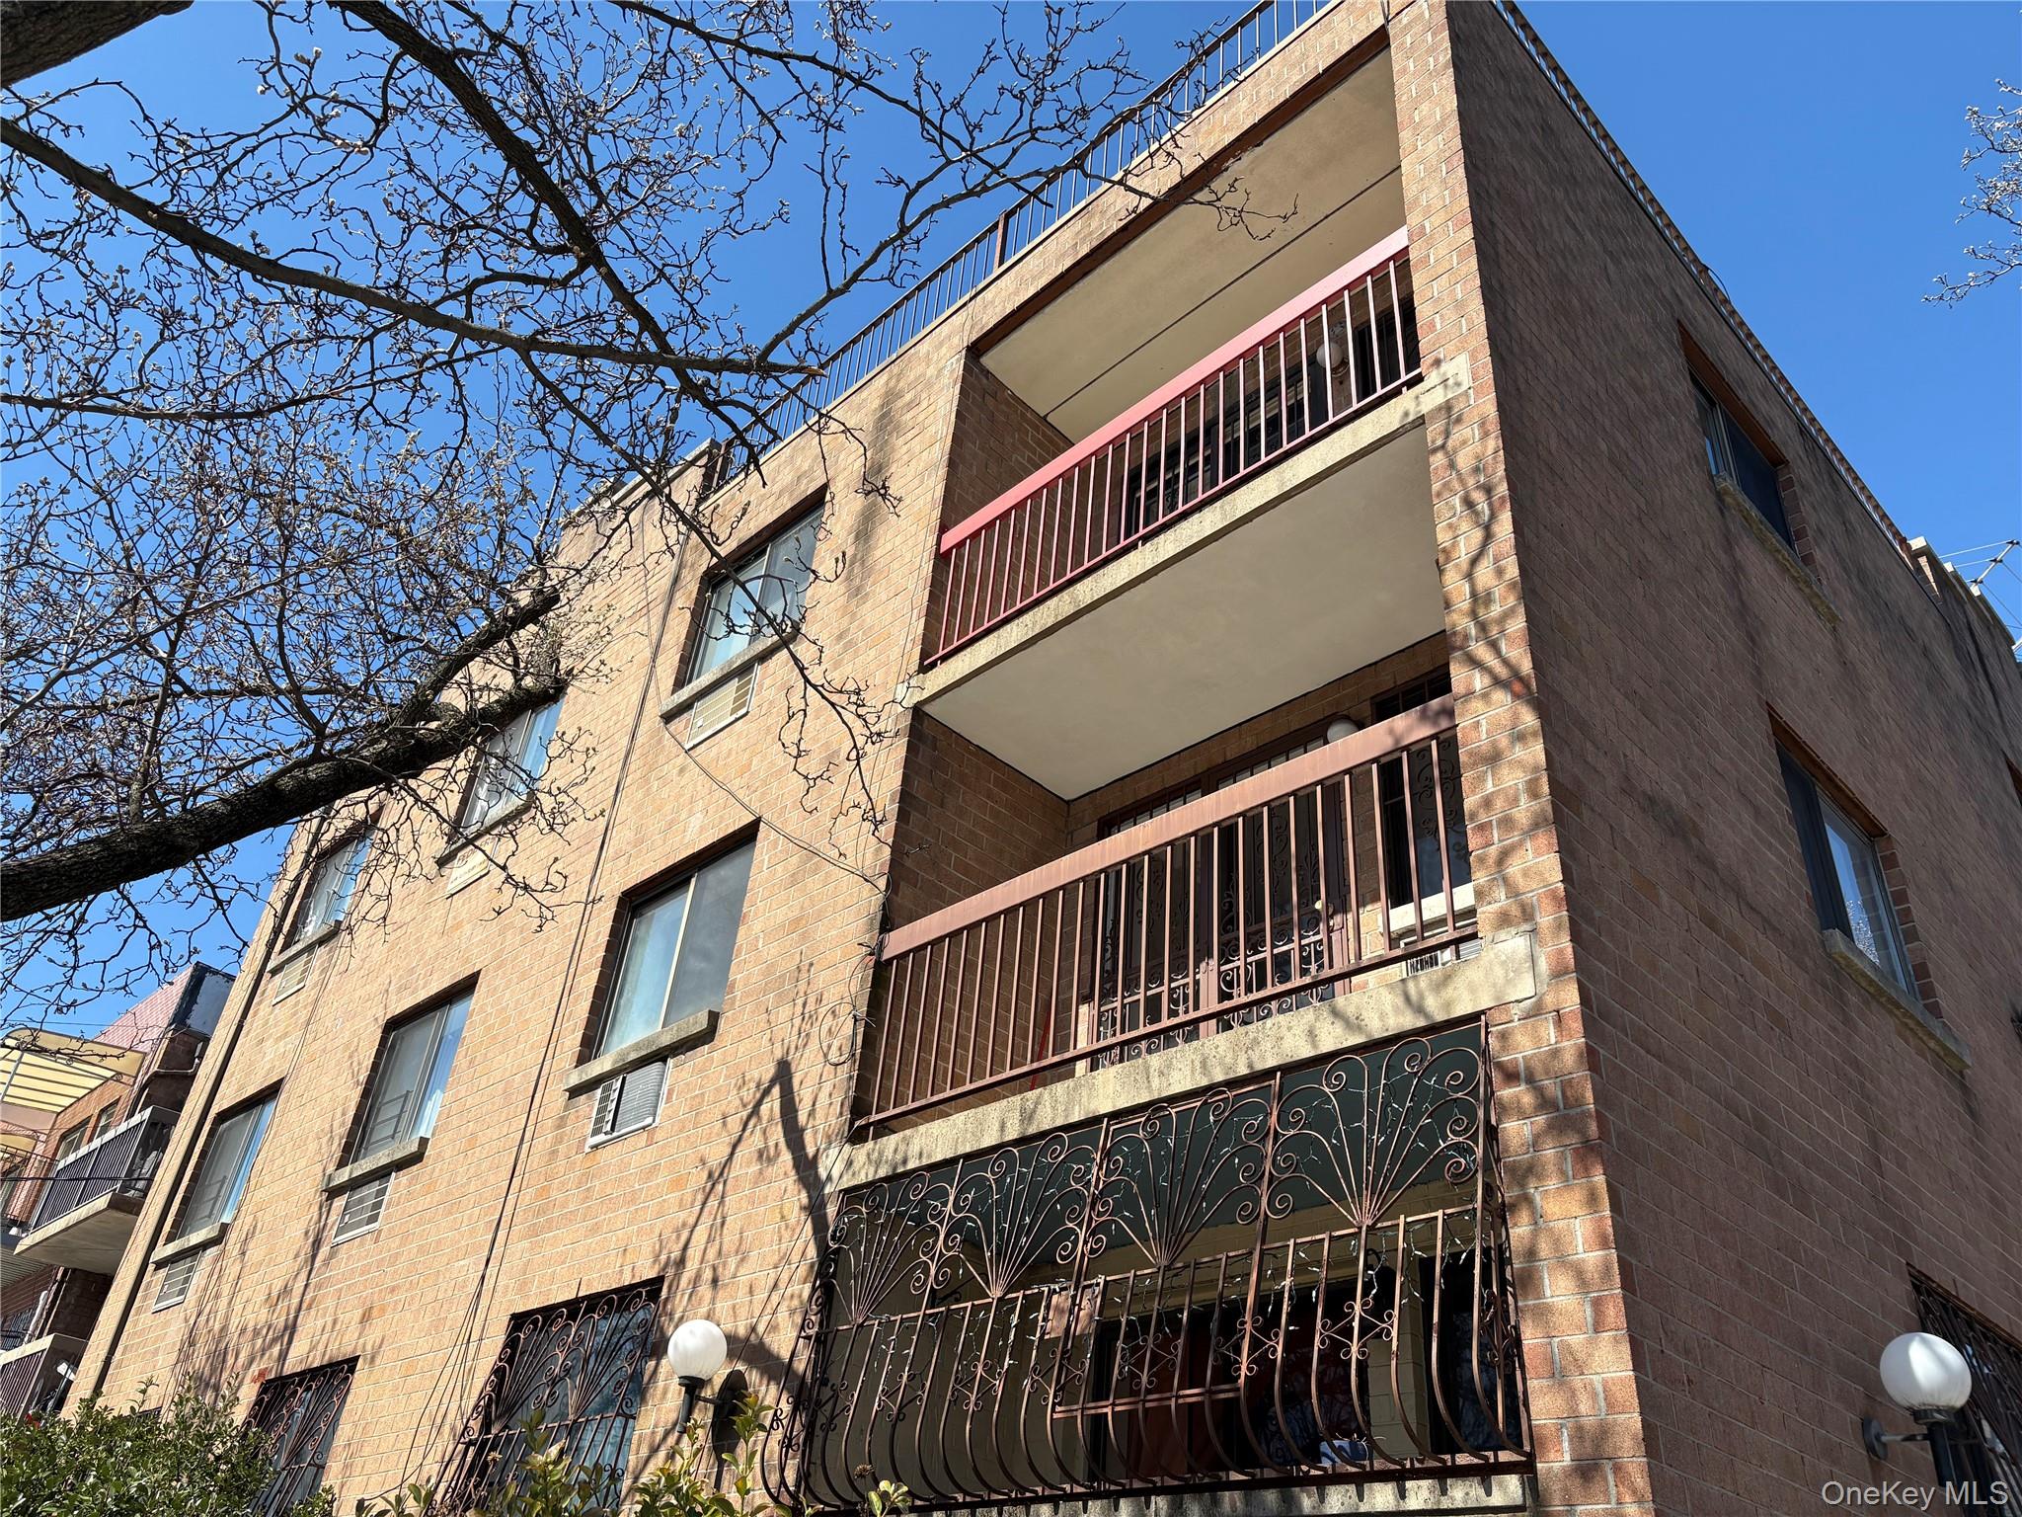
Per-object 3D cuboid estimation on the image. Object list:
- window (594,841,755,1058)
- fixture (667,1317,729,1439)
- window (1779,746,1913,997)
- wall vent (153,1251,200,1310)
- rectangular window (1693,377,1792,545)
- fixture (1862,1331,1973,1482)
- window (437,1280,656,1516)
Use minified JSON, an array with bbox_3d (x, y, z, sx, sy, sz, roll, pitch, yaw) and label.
[{"bbox_3d":[-1.924,1.147,8.833,0.121,1.218,1.450,32,-42,-33],"label":"window"},{"bbox_3d":[-1.304,2.601,6.379,0.318,0.445,0.245,32,-42,-33],"label":"fixture"},{"bbox_3d":[3.905,0.597,7.155,1.450,1.218,0.121,32,-42,-33],"label":"window"},{"bbox_3d":[-6.813,4.270,12.437,0.081,0.403,0.715,32,-42,-33],"label":"wall vent"},{"bbox_3d":[4.147,-1.590,8.663,1.450,1.218,0.121,32,-42,-33],"label":"rectangular window"},{"bbox_3d":[2.841,2.023,4.734,0.248,0.440,0.316,32,-42,-33],"label":"fixture"},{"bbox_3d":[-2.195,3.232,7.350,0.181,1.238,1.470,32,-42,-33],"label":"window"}]

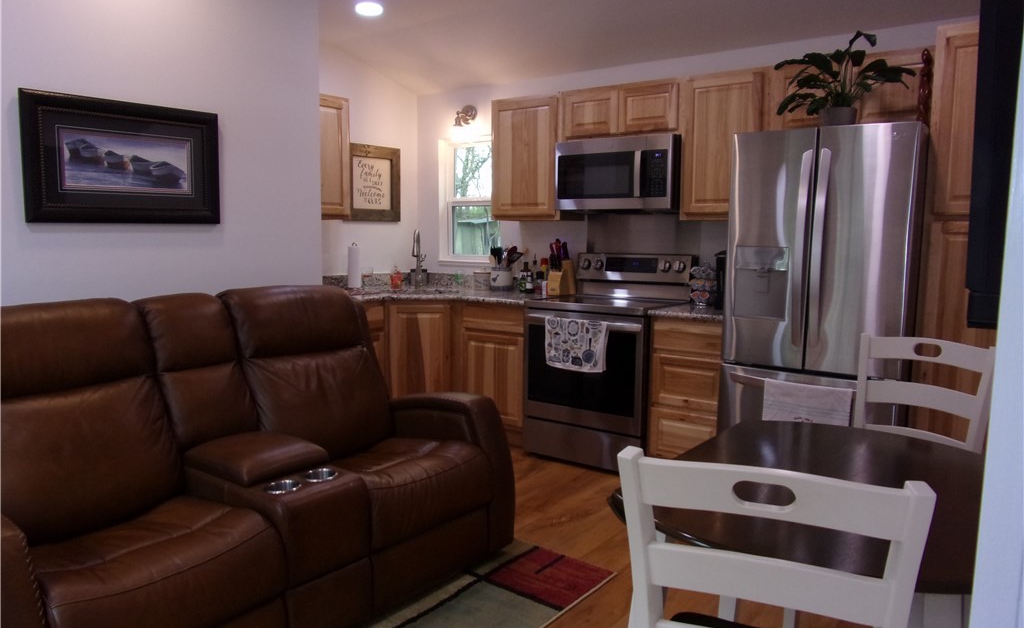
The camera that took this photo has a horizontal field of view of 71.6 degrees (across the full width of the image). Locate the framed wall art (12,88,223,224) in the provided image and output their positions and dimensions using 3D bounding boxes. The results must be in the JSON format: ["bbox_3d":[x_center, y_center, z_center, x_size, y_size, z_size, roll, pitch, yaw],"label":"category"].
[{"bbox_3d":[-1.524,-0.598,2.829,0.035,0.471,0.759,5,9,35],"label":"framed wall art"}]

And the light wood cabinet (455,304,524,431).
[{"bbox_3d":[0.062,0.335,4.537,0.500,0.835,0.630,5,8,34],"label":"light wood cabinet"}]

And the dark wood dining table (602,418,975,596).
[{"bbox_3d":[0.718,0.759,1.684,0.715,0.760,1.060,5,8,34],"label":"dark wood dining table"}]

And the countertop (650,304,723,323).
[{"bbox_3d":[1.071,-0.013,3.780,0.422,0.043,0.650,5,8,34],"label":"countertop"}]

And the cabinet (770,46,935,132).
[{"bbox_3d":[1.661,-1.027,3.450,0.755,0.380,0.325,5,8,34],"label":"cabinet"}]

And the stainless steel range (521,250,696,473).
[{"bbox_3d":[0.576,0.247,4.255,0.759,1.185,0.725,5,9,35],"label":"stainless steel range"}]

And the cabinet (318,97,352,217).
[{"bbox_3d":[-1.353,-0.966,4.363,0.323,0.758,0.654,5,9,35],"label":"cabinet"}]

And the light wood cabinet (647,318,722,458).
[{"bbox_3d":[1.079,0.419,3.837,0.425,0.835,0.630,5,8,34],"label":"light wood cabinet"}]

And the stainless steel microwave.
[{"bbox_3d":[0.679,-0.826,4.264,0.754,0.401,0.405,5,9,35],"label":"stainless steel microwave"}]

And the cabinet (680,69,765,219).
[{"bbox_3d":[1.171,-0.884,3.809,0.437,0.750,0.325,5,8,34],"label":"cabinet"}]

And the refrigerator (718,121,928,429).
[{"bbox_3d":[1.488,0.055,3.363,0.755,1.770,0.790,5,8,34],"label":"refrigerator"}]

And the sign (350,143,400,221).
[{"bbox_3d":[-1.005,-0.937,5.115,0.025,0.535,0.557,5,9,35],"label":"sign"}]

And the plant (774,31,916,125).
[{"bbox_3d":[1.460,-1.020,3.149,0.610,0.437,0.560,5,9,35],"label":"plant"}]

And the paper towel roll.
[{"bbox_3d":[-1.086,-0.327,4.880,0.100,0.305,0.100,0,7,0],"label":"paper towel roll"}]

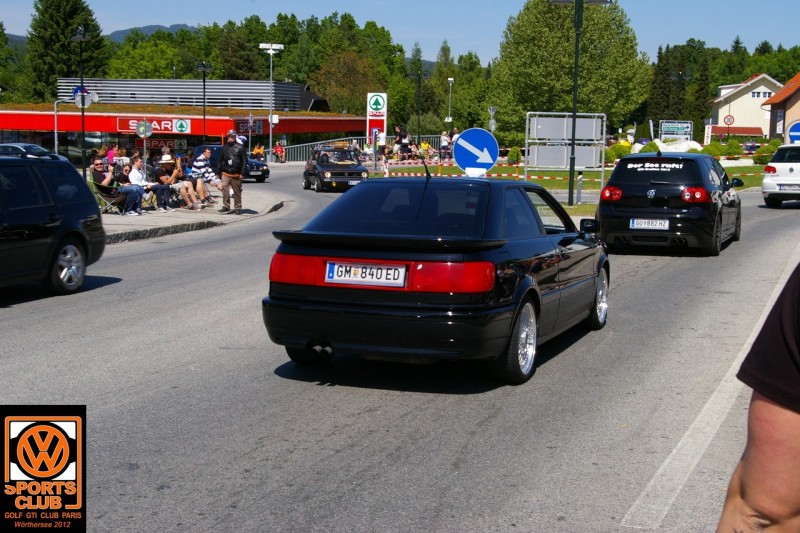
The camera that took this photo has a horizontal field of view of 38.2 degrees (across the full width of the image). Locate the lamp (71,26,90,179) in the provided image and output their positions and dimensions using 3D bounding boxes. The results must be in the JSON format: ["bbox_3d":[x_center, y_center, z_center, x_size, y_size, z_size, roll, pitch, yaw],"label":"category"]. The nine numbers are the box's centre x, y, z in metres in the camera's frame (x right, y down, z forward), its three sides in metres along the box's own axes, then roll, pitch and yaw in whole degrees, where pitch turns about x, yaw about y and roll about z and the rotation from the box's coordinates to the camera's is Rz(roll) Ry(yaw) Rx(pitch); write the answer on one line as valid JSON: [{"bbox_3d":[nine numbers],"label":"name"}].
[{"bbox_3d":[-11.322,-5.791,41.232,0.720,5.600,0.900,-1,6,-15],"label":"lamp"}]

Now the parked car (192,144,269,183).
[{"bbox_3d":[-6.736,-3.877,43.897,1.700,1.400,4.400,-5,8,-41],"label":"parked car"}]

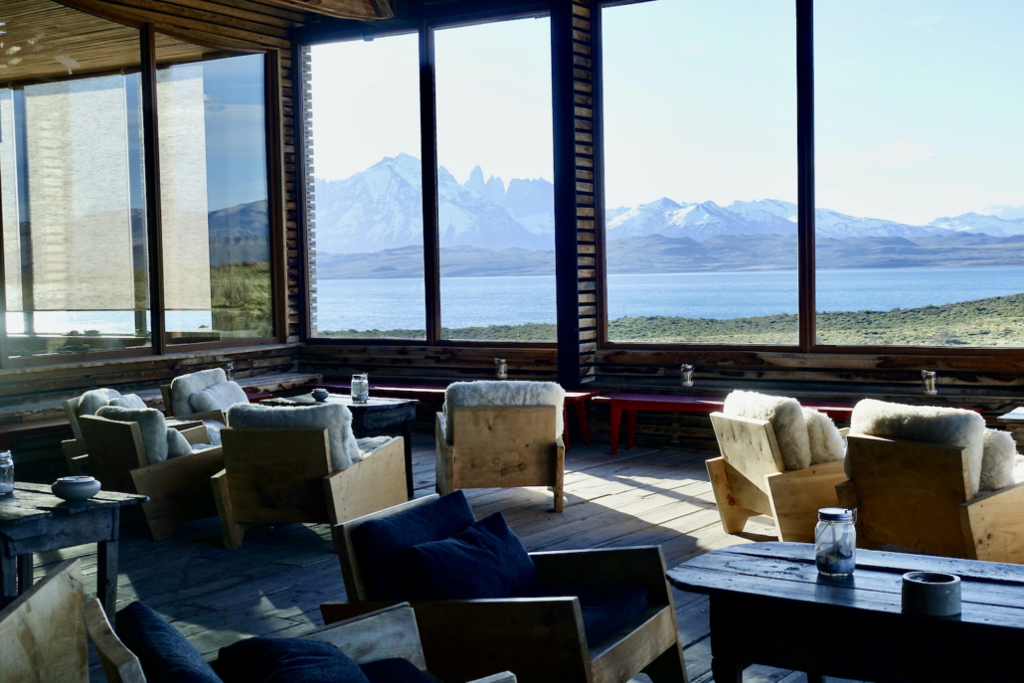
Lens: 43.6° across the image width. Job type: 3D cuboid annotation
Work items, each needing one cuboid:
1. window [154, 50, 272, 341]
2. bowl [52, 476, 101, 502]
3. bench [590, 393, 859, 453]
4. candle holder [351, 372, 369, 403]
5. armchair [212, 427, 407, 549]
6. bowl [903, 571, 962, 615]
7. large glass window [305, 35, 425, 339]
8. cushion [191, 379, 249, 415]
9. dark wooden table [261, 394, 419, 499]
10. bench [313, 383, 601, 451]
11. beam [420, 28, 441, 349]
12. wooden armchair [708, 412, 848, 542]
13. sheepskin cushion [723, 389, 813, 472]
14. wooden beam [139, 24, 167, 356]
[{"bbox_3d":[-2.868,-1.434,12.398,0.080,2.880,1.330,1,4,36],"label":"window"},{"bbox_3d":[-1.747,0.591,5.131,0.197,0.080,0.197,-1,3,0],"label":"bowl"},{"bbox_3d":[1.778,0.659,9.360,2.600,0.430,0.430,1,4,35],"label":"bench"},{"bbox_3d":[-0.977,0.301,8.210,0.112,0.180,0.112,-2,3,-10],"label":"candle holder"},{"bbox_3d":[-1.104,0.768,7.197,0.730,0.680,0.960,0,4,20],"label":"armchair"},{"bbox_3d":[1.044,0.628,3.186,0.150,0.084,0.150,-1,3,0],"label":"bowl"},{"bbox_3d":[-1.452,-1.476,12.425,1.420,2.920,0.080,1,4,32],"label":"large glass window"},{"bbox_3d":[-2.145,0.430,9.378,0.145,0.310,0.410,-30,-15,35],"label":"cushion"},{"bbox_3d":[-1.101,0.687,8.367,1.080,0.600,0.575,1,4,35],"label":"dark wooden table"},{"bbox_3d":[-0.585,0.637,11.437,3.000,0.430,0.450,1,4,33],"label":"bench"},{"bbox_3d":[-0.735,-1.398,11.470,0.105,2.850,0.095,1,4,34],"label":"beam"},{"bbox_3d":[1.554,0.694,6.601,0.870,0.680,0.690,-2,3,-17],"label":"wooden armchair"},{"bbox_3d":[1.362,0.499,6.800,0.190,0.420,0.580,-18,8,-15],"label":"sheepskin cushion"},{"bbox_3d":[-3.199,-1.339,11.433,0.080,2.943,0.100,-4,4,-36],"label":"wooden beam"}]

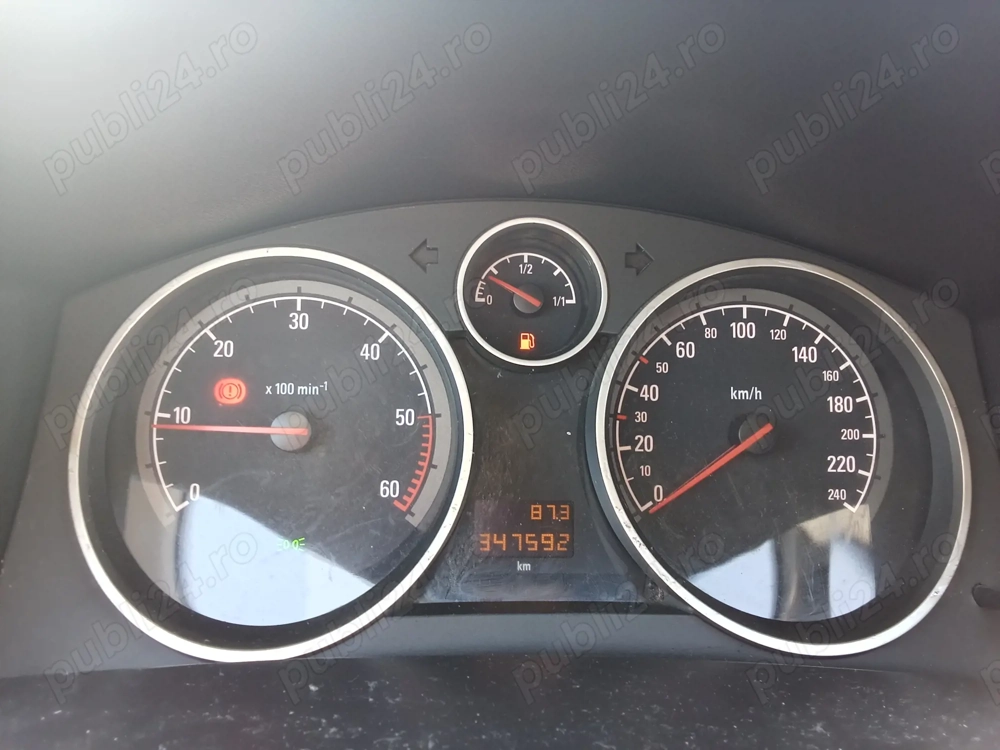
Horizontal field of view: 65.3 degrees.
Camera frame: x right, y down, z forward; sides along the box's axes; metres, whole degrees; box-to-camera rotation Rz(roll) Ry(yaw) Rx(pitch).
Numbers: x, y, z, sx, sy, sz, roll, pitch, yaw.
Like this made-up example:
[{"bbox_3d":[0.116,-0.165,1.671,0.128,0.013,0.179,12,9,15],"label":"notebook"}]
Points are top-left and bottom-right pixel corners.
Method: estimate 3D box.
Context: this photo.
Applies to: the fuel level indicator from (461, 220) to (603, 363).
[{"bbox_3d":[0.009,-0.025,0.255,0.047,0.047,0.020,1,-6,-4],"label":"fuel level indicator"}]

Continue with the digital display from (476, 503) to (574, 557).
[{"bbox_3d":[0.008,0.051,0.257,0.032,0.018,0.006,1,-6,-4],"label":"digital display"}]

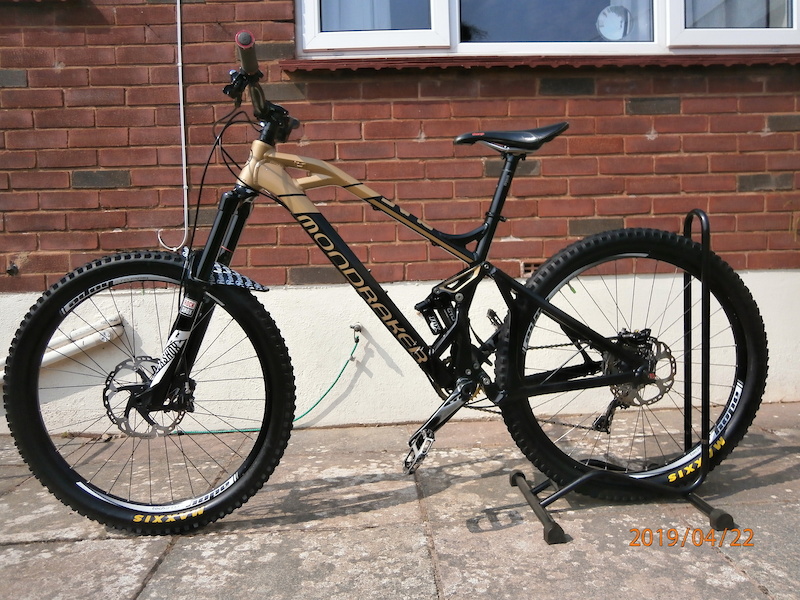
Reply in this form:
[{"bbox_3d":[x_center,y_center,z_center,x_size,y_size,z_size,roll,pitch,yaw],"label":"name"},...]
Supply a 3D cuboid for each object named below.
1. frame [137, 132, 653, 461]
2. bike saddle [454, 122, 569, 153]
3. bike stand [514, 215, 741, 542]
[{"bbox_3d":[-0.008,-0.030,1.515,1.260,0.760,0.220,-2,4,-2],"label":"frame"},{"bbox_3d":[0.274,-0.406,1.510,0.275,0.072,0.140,-2,4,-2],"label":"bike saddle"},{"bbox_3d":[0.549,0.156,1.553,0.460,0.770,0.360,-2,4,-4],"label":"bike stand"}]

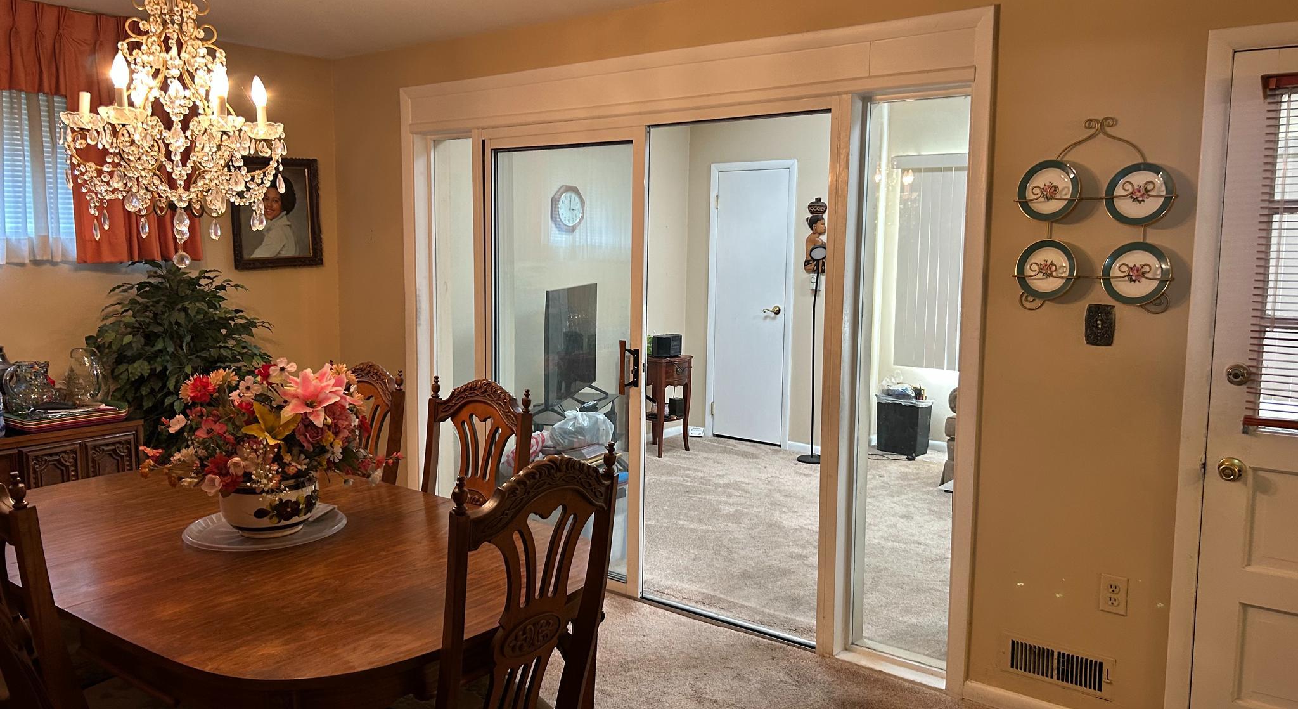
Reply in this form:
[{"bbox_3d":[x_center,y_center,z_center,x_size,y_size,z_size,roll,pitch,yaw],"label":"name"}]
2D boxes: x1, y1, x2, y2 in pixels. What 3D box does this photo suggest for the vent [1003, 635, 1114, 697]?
[{"bbox_3d":[1.275,0.971,3.042,0.338,0.136,0.018,5,8,37],"label":"vent"}]

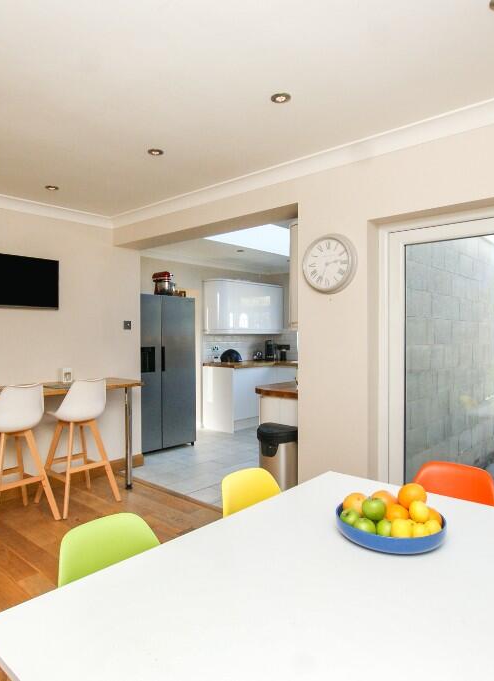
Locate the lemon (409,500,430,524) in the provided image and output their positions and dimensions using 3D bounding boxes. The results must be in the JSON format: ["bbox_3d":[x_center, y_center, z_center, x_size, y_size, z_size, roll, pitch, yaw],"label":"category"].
[{"bbox_3d":[0.513,0.510,1.269,0.066,0.064,0.062,1,1,43],"label":"lemon"}]

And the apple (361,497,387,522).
[{"bbox_3d":[0.383,0.509,1.281,0.071,0.067,0.071,0,1,0],"label":"apple"}]

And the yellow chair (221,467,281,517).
[{"bbox_3d":[0.205,0.919,1.531,0.530,0.820,0.460,1,1,43],"label":"yellow chair"}]

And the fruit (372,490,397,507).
[{"bbox_3d":[0.395,0.474,1.232,0.077,0.077,0.077,-1,1,-44],"label":"fruit"}]

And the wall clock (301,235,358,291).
[{"bbox_3d":[0.504,-0.466,2.618,0.357,0.357,0.050,0,1,39],"label":"wall clock"}]

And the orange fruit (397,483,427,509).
[{"bbox_3d":[0.463,0.436,1.192,0.081,0.081,0.081,-1,1,-44],"label":"orange fruit"}]

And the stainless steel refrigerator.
[{"bbox_3d":[-1.179,0.379,5.094,0.700,1.790,0.900,1,1,44],"label":"stainless steel refrigerator"}]

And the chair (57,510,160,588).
[{"bbox_3d":[-0.233,0.906,1.063,0.510,0.815,0.455,0,1,43],"label":"chair"}]

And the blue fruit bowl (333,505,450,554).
[{"bbox_3d":[0.434,0.558,1.305,0.318,0.060,0.318,0,1,0],"label":"blue fruit bowl"}]

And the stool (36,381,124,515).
[{"bbox_3d":[-1.365,0.802,3.436,0.530,1.000,0.480,1,1,41],"label":"stool"}]

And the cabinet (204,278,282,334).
[{"bbox_3d":[-0.026,-0.471,6.473,1.362,0.753,0.340,-1,1,-44],"label":"cabinet"}]

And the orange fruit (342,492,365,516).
[{"bbox_3d":[0.313,0.476,1.226,0.074,0.074,0.074,-1,1,-44],"label":"orange fruit"}]

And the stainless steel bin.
[{"bbox_3d":[0.223,0.981,3.156,0.370,0.650,0.290,1,1,43],"label":"stainless steel bin"}]

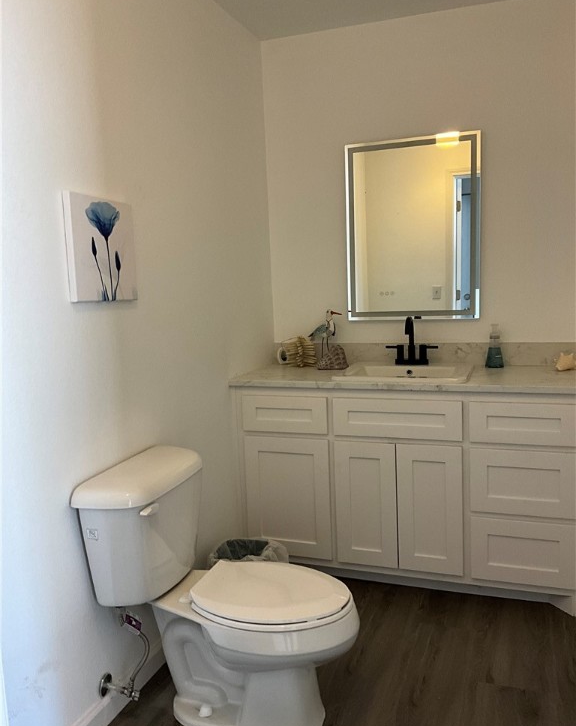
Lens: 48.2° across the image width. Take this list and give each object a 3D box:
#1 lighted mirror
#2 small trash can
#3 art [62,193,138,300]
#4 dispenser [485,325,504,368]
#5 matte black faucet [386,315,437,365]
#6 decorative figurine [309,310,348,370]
[{"bbox_3d":[0.568,-0.609,2.959,0.608,0.815,0.036,0,7,20],"label":"lighted mirror"},{"bbox_3d":[-0.141,0.882,2.548,0.275,0.280,0.255,0,7,20],"label":"small trash can"},{"bbox_3d":[-0.550,-0.337,1.920,0.026,0.302,0.300,0,7,20],"label":"art"},{"bbox_3d":[0.909,-0.075,2.828,0.078,0.190,0.076,0,7,20],"label":"dispenser"},{"bbox_3d":[0.555,-0.099,2.915,0.240,0.225,0.155,0,7,20],"label":"matte black faucet"},{"bbox_3d":[0.186,-0.110,2.985,0.192,0.272,0.090,0,7,20],"label":"decorative figurine"}]

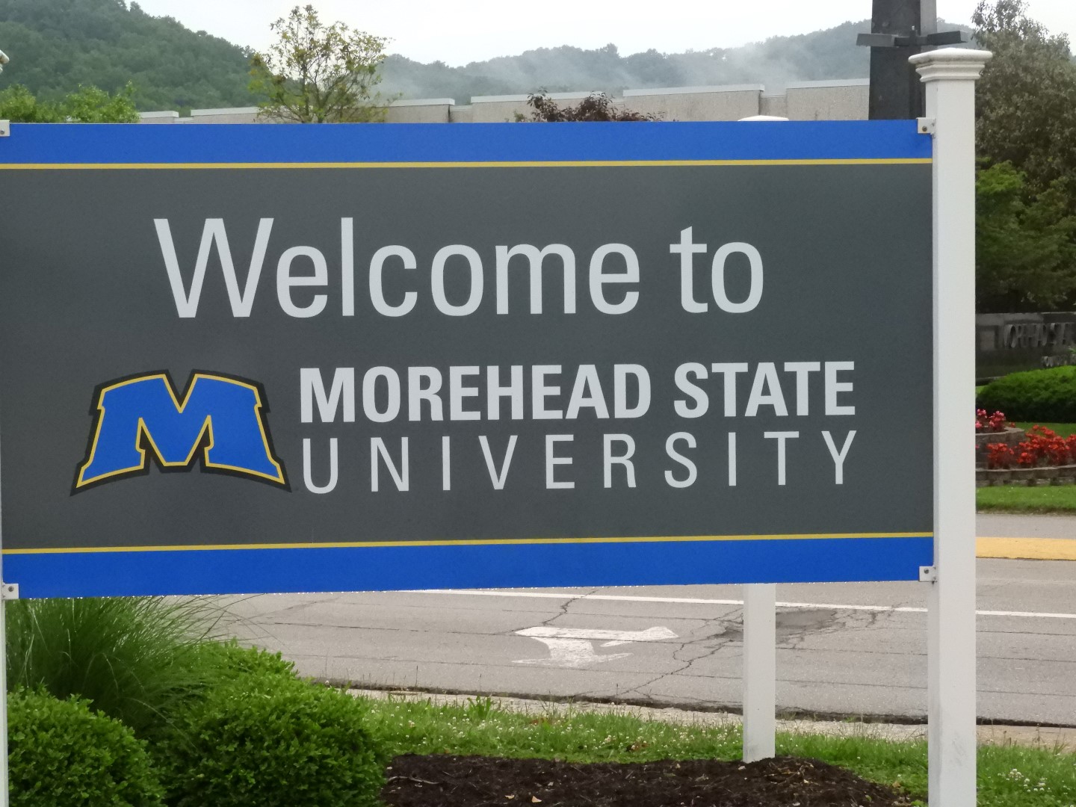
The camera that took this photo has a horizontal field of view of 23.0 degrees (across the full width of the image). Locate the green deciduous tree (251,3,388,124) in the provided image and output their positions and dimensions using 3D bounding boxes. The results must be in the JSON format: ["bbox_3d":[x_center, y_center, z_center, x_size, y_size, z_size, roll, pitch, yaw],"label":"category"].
[{"bbox_3d":[-3.771,-3.948,46.152,3.000,6.000,3.000,-1,3,0],"label":"green deciduous tree"}]

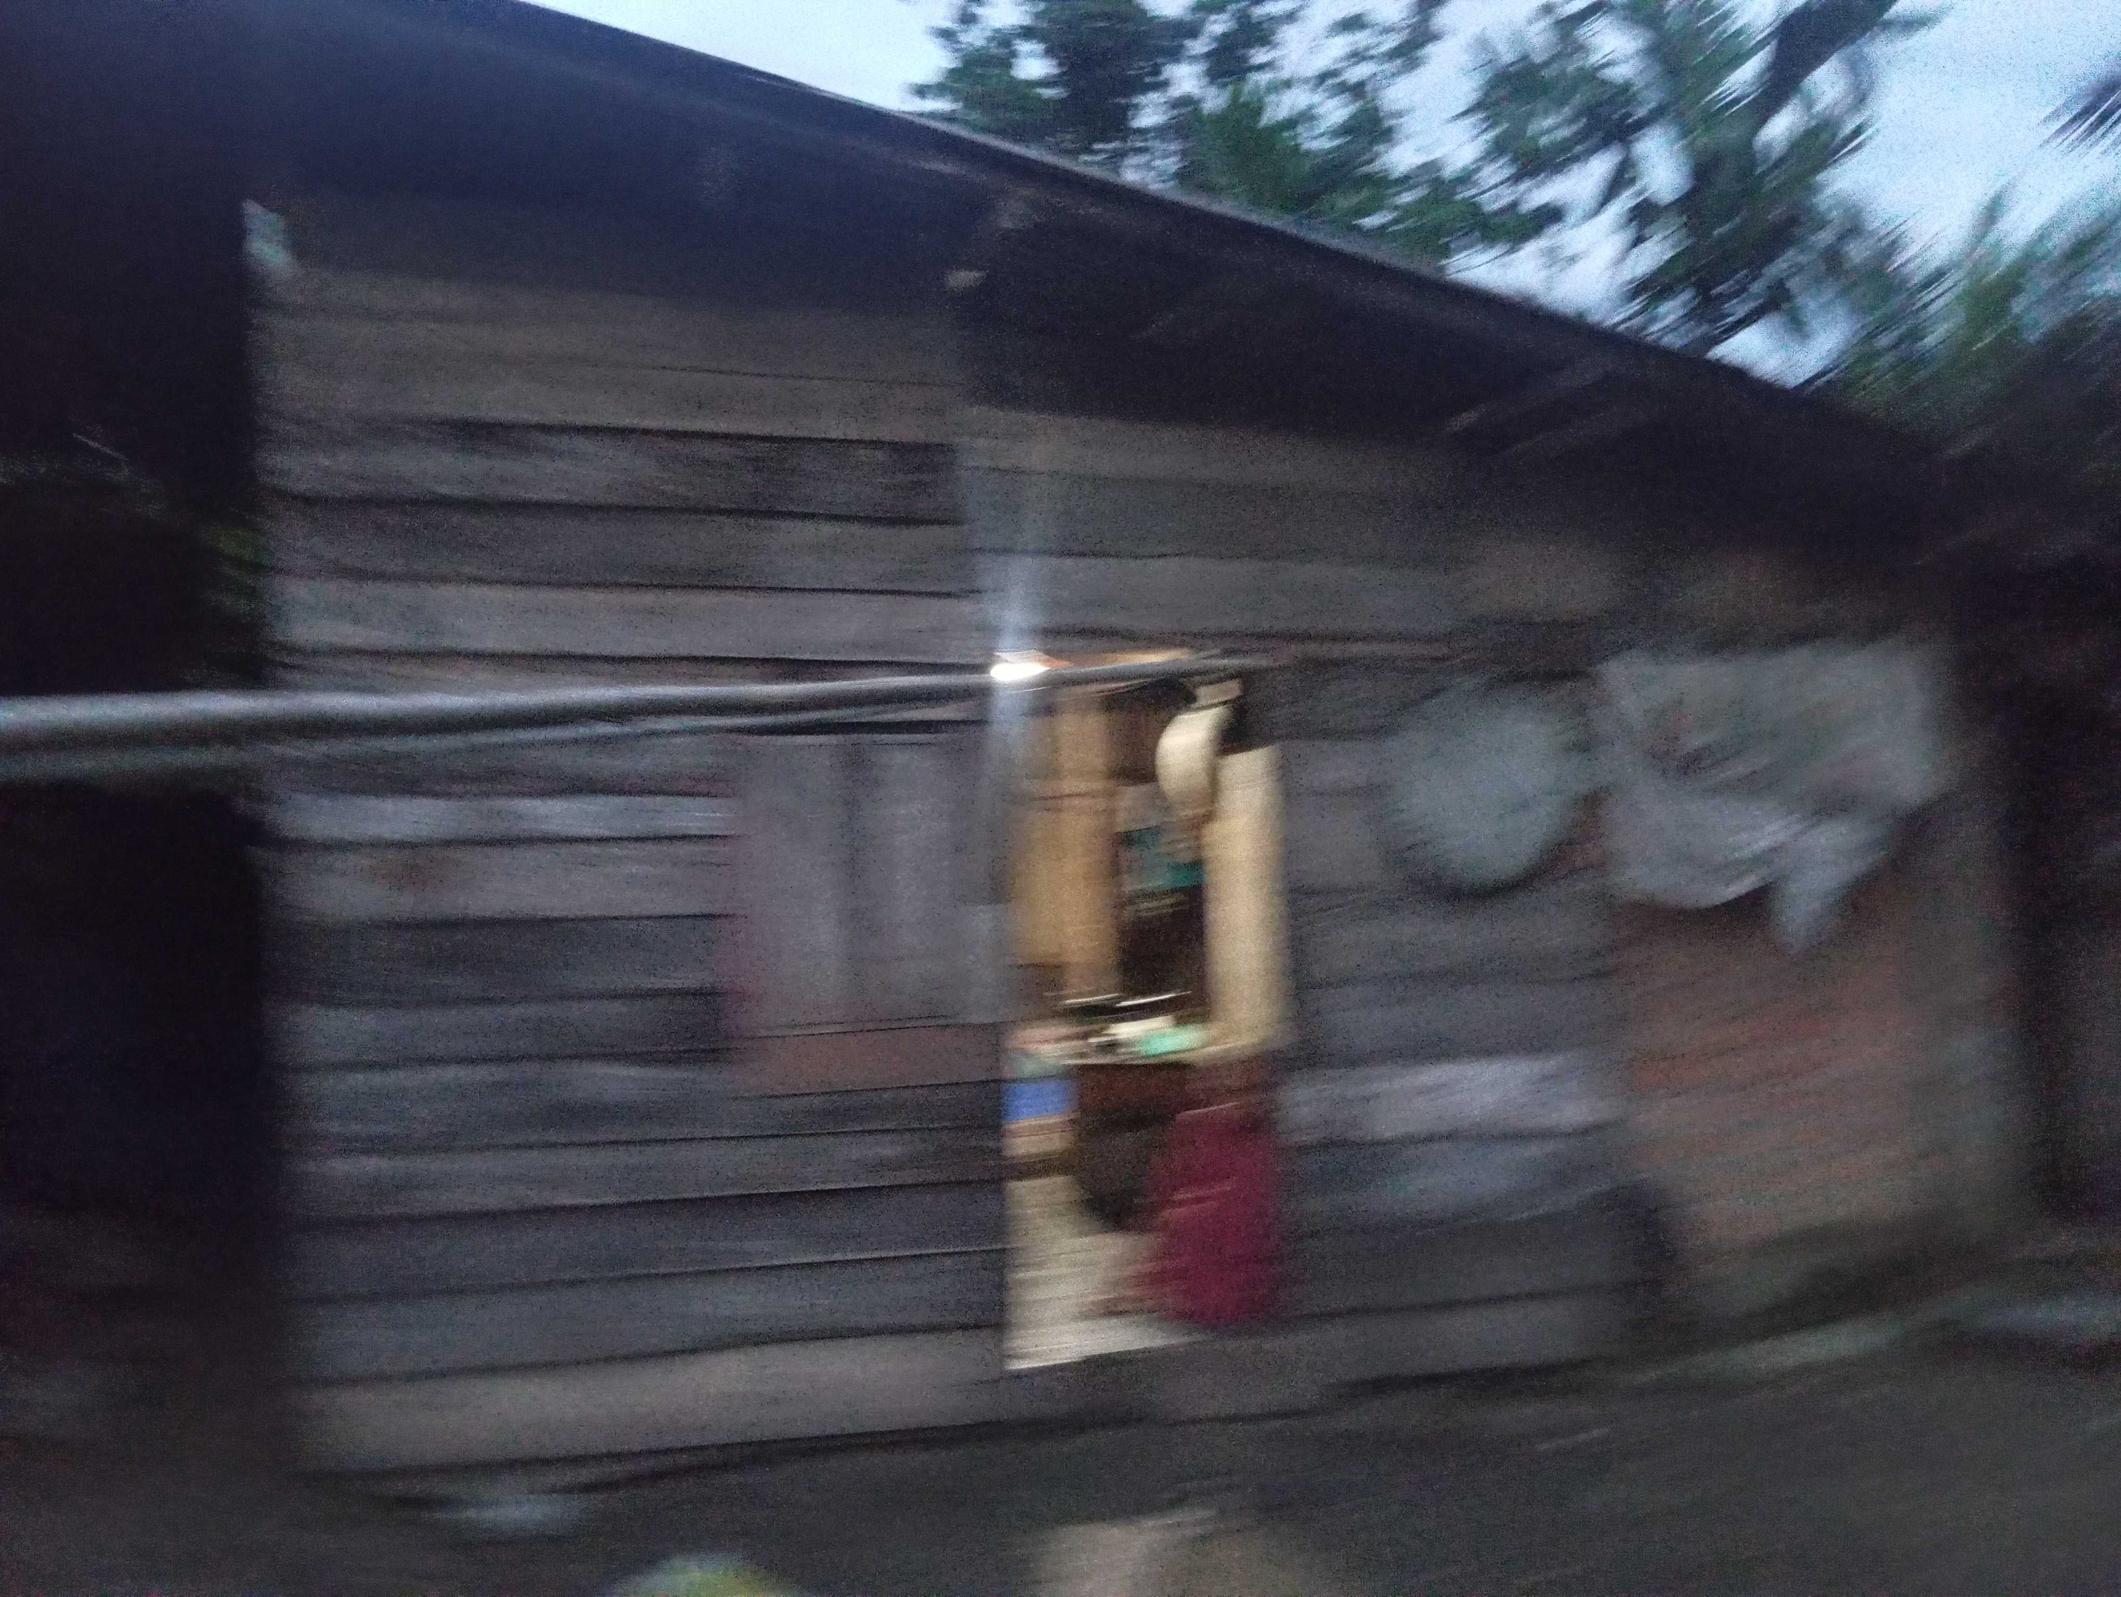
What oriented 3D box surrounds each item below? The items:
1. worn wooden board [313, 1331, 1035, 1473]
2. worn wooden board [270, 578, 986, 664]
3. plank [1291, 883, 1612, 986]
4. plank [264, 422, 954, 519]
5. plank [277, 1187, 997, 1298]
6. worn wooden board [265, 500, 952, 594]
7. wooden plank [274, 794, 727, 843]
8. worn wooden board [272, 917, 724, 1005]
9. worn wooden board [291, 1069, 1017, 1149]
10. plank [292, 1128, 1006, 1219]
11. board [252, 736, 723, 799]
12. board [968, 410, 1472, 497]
[{"bbox_3d":[-0.957,1.472,4.210,1.709,0.224,0.025,0,-2,-14],"label":"worn wooden board"},{"bbox_3d":[-1.032,-0.435,4.256,1.702,0.189,0.025,0,-2,-14],"label":"worn wooden board"},{"bbox_3d":[1.096,0.382,4.795,0.976,0.269,0.030,0,-5,-14],"label":"plank"},{"bbox_3d":[-1.097,-0.825,4.348,1.702,0.196,0.030,0,-5,-14],"label":"plank"},{"bbox_3d":[-0.970,1.077,4.221,1.700,0.181,0.025,0,-2,-14],"label":"plank"},{"bbox_3d":[-1.071,-0.631,4.336,1.711,0.187,0.030,0,-5,-14],"label":"worn wooden board"},{"bbox_3d":[-1.349,0.049,4.199,1.088,0.108,0.030,0,-5,-14],"label":"wooden plank"},{"bbox_3d":[-1.337,0.387,4.150,1.042,0.187,0.025,0,-2,-14],"label":"worn wooden board"},{"bbox_3d":[-0.979,0.740,4.230,1.692,0.192,0.025,0,-2,-14],"label":"worn wooden board"},{"bbox_3d":[-0.964,0.914,4.215,1.698,0.151,0.030,0,-5,-14],"label":"plank"},{"bbox_3d":[-1.357,-0.084,4.210,1.090,0.159,0.030,0,-5,-14],"label":"board"},{"bbox_3d":[0.432,-0.942,4.752,1.465,0.149,0.030,0,-5,-14],"label":"board"}]

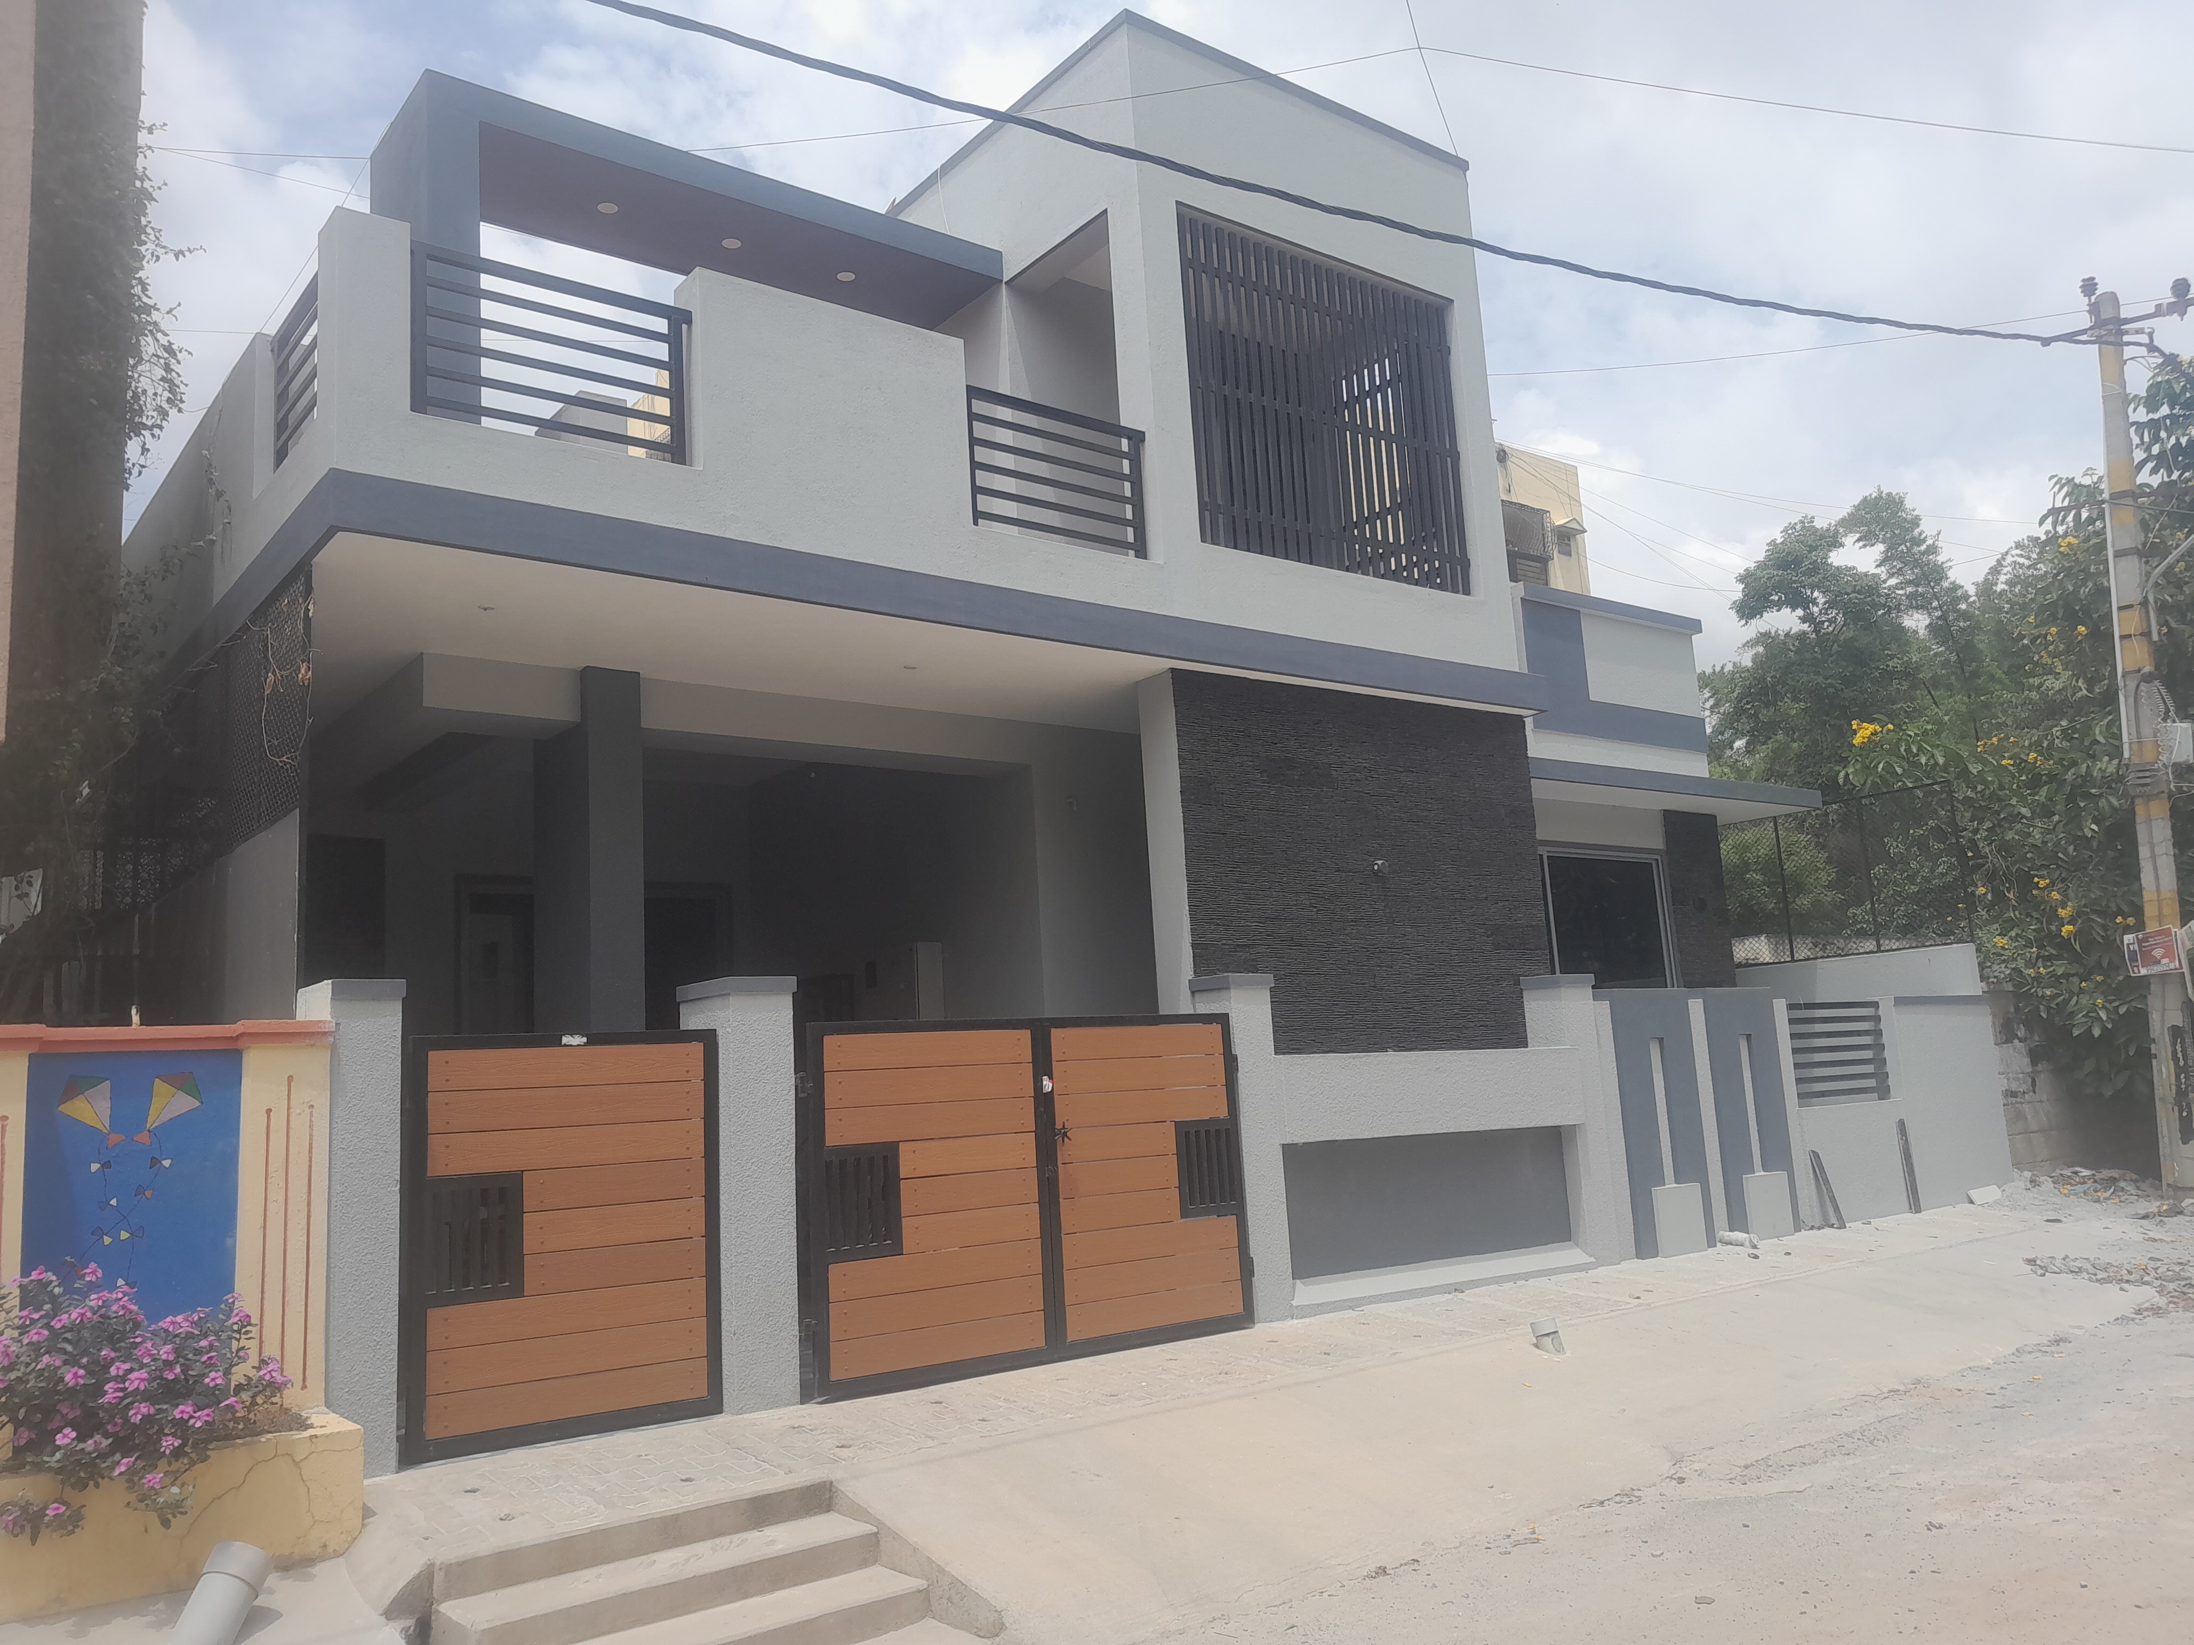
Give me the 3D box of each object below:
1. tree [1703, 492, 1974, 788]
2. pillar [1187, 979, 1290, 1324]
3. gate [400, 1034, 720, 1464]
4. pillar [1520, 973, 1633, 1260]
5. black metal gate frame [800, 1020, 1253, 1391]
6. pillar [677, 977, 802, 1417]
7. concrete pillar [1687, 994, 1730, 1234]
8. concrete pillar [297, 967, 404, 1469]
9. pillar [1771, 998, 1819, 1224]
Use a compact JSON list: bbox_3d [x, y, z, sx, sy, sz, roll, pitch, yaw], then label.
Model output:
[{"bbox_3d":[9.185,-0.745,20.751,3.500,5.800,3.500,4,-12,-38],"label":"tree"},{"bbox_3d":[0.711,1.617,8.514,0.320,1.690,0.340,4,-12,-38],"label":"pillar"},{"bbox_3d":[-1.960,1.530,6.369,1.230,1.470,0.070,4,-12,-38],"label":"gate"},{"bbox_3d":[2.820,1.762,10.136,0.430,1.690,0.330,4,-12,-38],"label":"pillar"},{"bbox_3d":[-0.237,1.618,7.587,2.390,1.495,0.070,4,-12,-38],"label":"black metal gate frame"},{"bbox_3d":[-1.455,1.497,6.990,0.325,1.690,0.500,4,-12,-38],"label":"pillar"},{"bbox_3d":[3.879,1.903,10.907,0.180,1.540,0.170,4,-12,-38],"label":"concrete pillar"},{"bbox_3d":[-2.630,1.405,6.013,0.255,1.677,0.420,4,-12,-38],"label":"concrete pillar"},{"bbox_3d":[4.660,1.966,11.513,0.180,1.525,0.170,4,-12,-38],"label":"pillar"}]

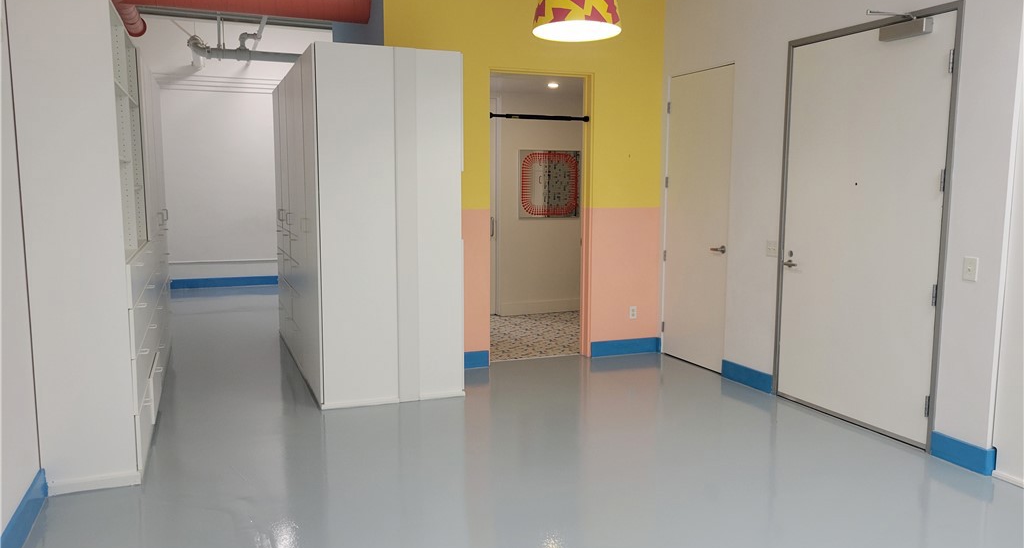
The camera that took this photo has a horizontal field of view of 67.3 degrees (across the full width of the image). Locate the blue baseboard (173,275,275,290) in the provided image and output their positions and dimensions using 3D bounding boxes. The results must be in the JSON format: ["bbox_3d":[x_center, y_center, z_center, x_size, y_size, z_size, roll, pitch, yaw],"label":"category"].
[{"bbox_3d":[-4.075,0.125,10.931,1.435,0.128,0.020,-2,7,-21],"label":"blue baseboard"}]

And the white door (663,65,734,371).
[{"bbox_3d":[1.509,-0.437,6.274,0.050,2.373,0.880,-2,7,-21],"label":"white door"}]

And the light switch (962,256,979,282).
[{"bbox_3d":[2.377,-0.022,3.995,0.012,0.125,0.081,-2,7,-21],"label":"light switch"}]

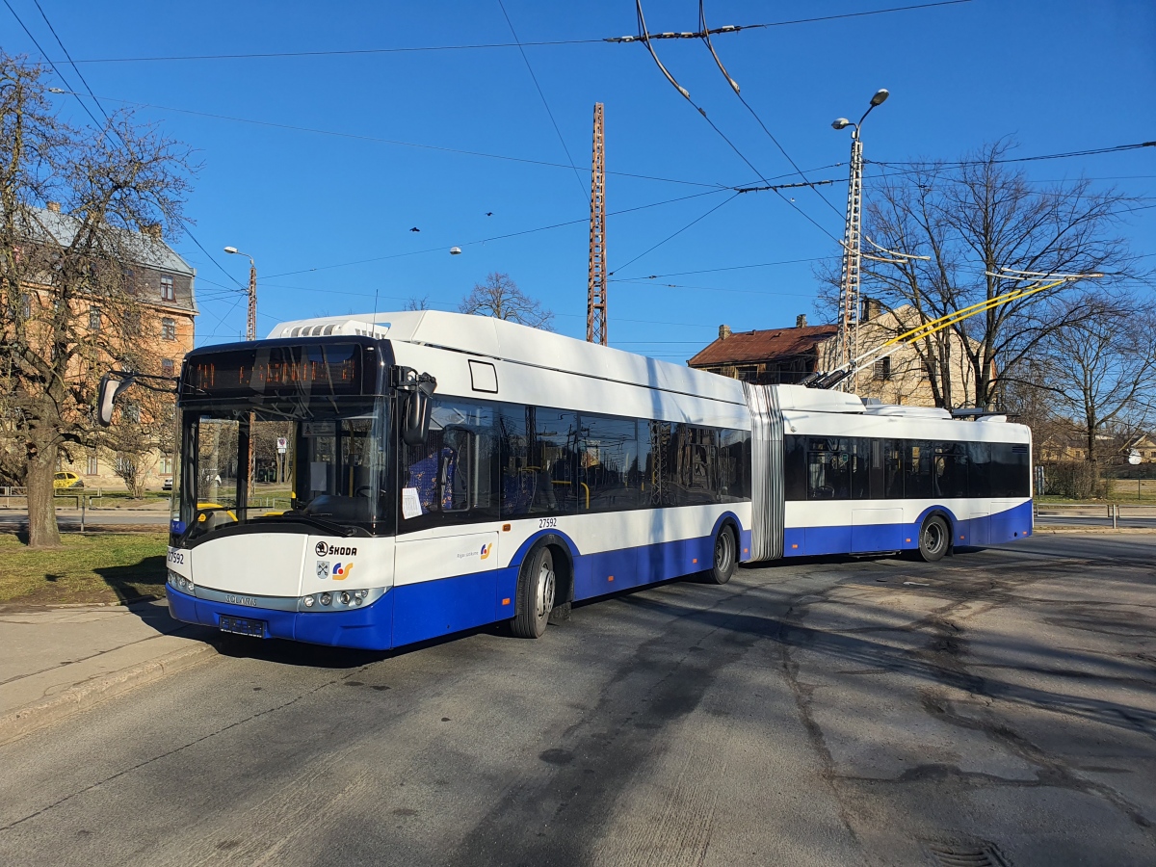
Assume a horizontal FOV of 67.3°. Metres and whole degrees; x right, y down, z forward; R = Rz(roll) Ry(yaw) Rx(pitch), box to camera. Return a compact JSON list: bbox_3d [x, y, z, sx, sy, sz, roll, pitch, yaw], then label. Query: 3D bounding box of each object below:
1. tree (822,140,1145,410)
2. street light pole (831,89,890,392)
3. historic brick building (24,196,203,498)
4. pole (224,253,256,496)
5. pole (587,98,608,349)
[{"bbox_3d":[22.617,-6.550,48.825,18.000,20.500,16.000,1,-3,-18],"label":"tree"},{"bbox_3d":[8.183,-3.643,25.578,0.750,12.900,2.400,1,-2,-10],"label":"street light pole"},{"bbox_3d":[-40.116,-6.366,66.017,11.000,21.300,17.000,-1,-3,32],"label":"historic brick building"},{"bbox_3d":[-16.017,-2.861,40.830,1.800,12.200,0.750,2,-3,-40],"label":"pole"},{"bbox_3d":[0.503,-3.072,22.849,0.580,11.400,0.580,1,-3,-18],"label":"pole"}]

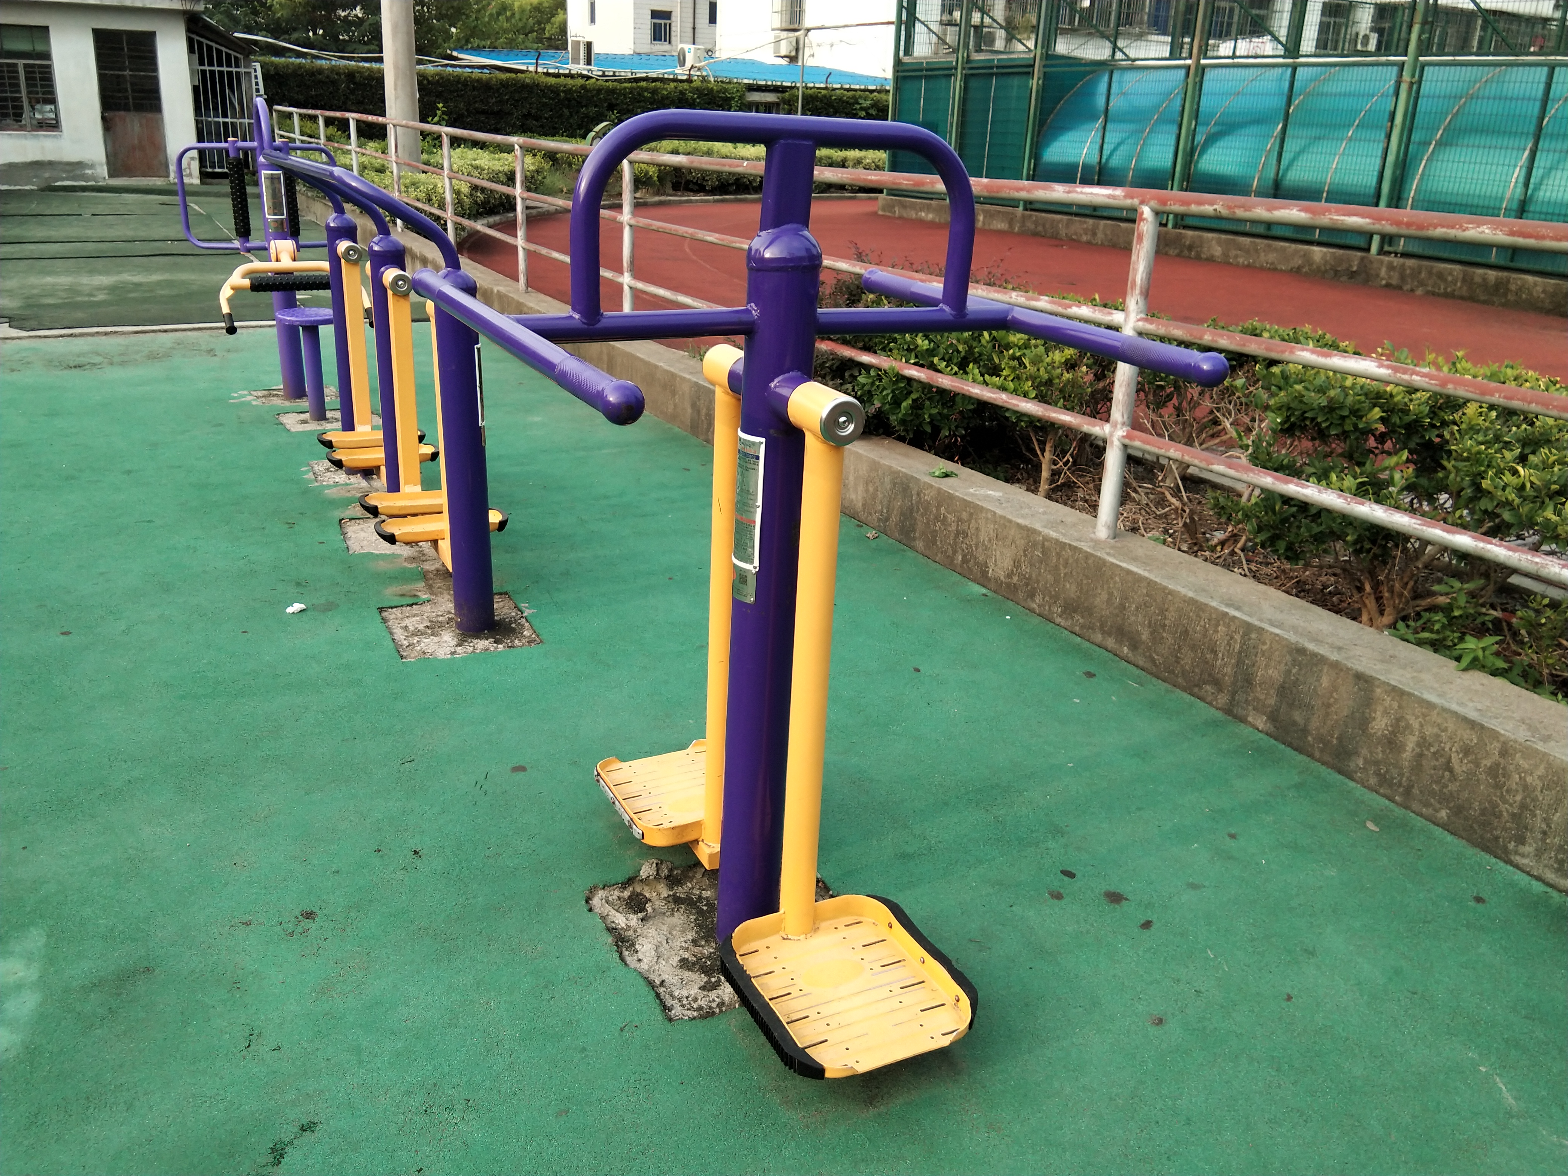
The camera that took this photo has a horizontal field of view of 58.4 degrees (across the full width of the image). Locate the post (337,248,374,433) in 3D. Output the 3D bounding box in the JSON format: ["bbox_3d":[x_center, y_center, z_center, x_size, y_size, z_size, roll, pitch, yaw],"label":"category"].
[{"bbox_3d":[-1.635,-0.928,5.388,0.080,0.750,0.120,-8,22,-26],"label":"post"}]

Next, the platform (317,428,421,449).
[{"bbox_3d":[-1.609,-0.579,5.448,0.390,0.055,0.160,-8,22,-26],"label":"platform"}]

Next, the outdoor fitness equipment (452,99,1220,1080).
[{"bbox_3d":[-0.015,-0.036,2.433,0.930,1.515,1.120,-8,22,-26],"label":"outdoor fitness equipment"}]

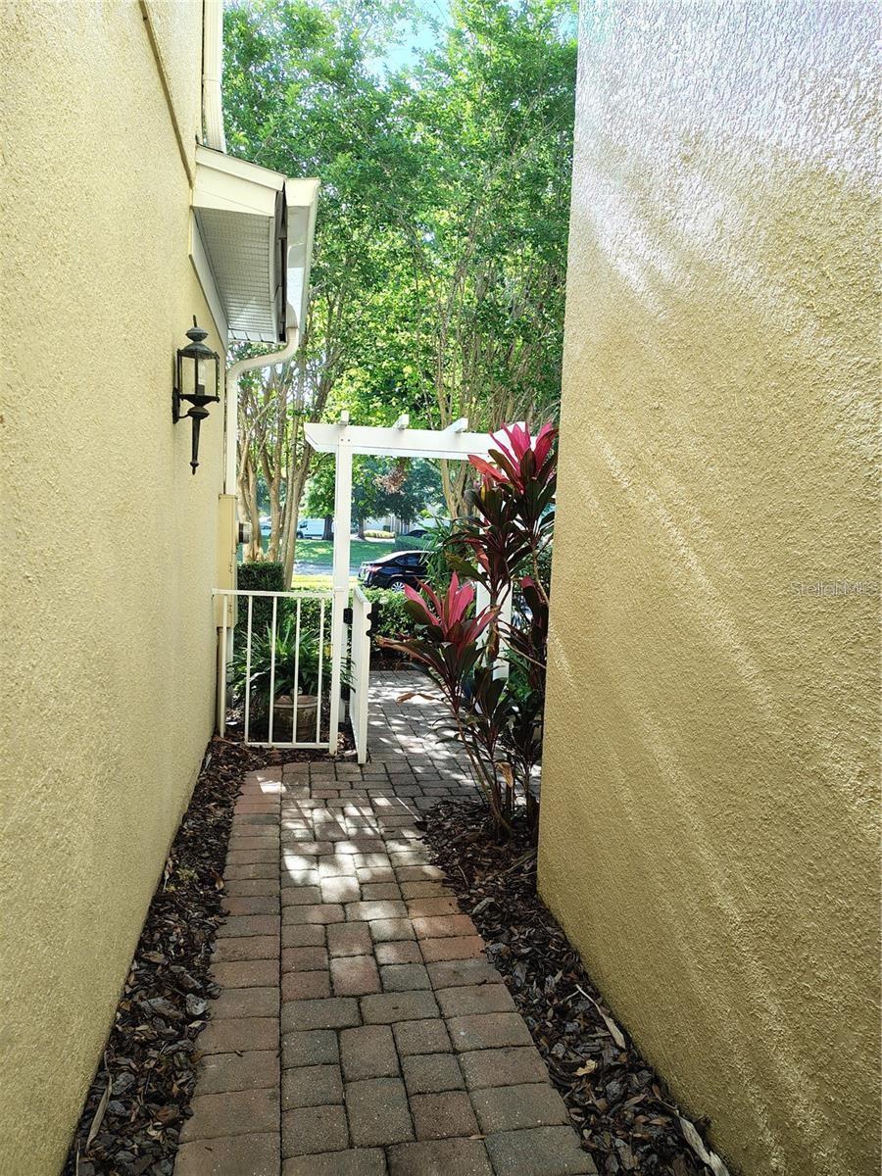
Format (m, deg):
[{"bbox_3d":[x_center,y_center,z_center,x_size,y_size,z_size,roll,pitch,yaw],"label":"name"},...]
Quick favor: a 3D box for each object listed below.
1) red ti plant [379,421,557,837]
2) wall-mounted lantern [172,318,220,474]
[{"bbox_3d":[0.211,0.172,3.909,1.050,1.950,0.950,2,3,-11],"label":"red ti plant"},{"bbox_3d":[-0.948,-0.753,3.209,0.185,0.615,0.170,2,3,-11],"label":"wall-mounted lantern"}]

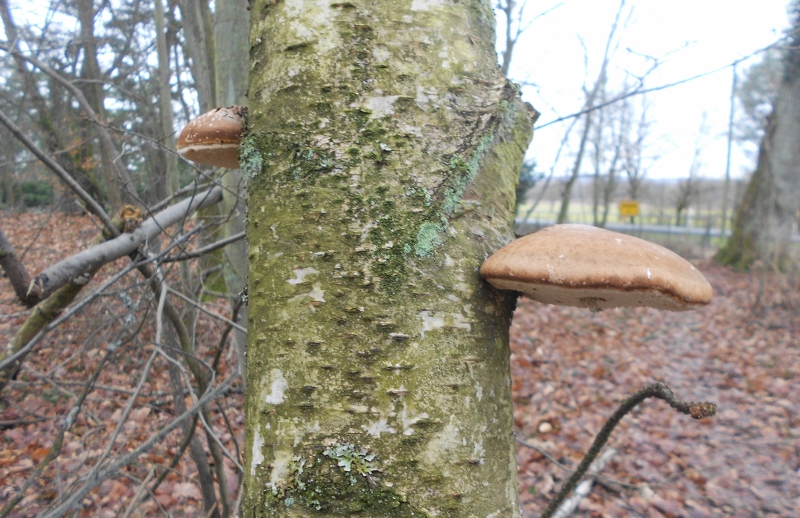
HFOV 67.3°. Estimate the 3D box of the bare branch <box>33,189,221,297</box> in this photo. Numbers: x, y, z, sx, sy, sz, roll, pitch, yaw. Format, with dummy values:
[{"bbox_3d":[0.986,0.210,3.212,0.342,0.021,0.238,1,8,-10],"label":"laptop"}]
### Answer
[{"bbox_3d":[-0.834,-0.067,1.900,0.080,0.085,0.643,7,33,46],"label":"bare branch"}]

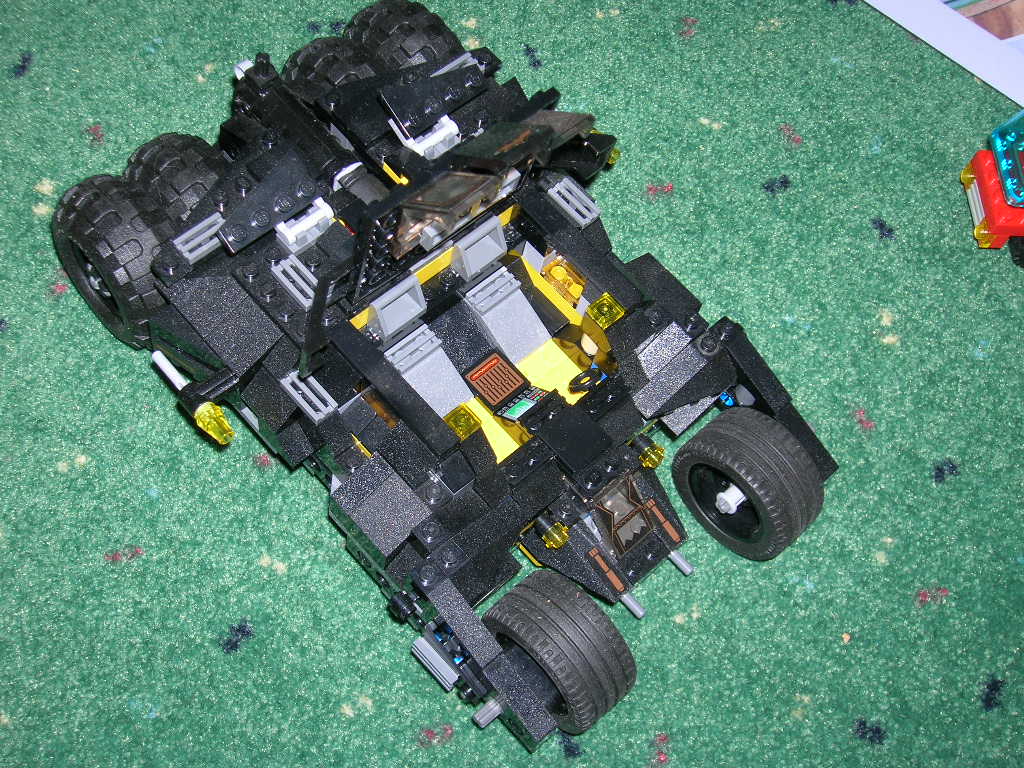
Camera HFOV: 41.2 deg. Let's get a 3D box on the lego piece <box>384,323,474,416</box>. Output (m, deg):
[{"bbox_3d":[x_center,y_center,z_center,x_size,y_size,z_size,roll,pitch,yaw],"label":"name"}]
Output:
[{"bbox_3d":[-0.025,-0.002,0.413,0.016,0.013,0.024,-38,75,-21],"label":"lego piece"}]

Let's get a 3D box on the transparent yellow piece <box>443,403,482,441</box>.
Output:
[{"bbox_3d":[-0.014,0.011,0.381,0.008,0.003,0.008,-38,74,-21],"label":"transparent yellow piece"}]

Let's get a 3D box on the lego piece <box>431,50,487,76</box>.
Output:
[{"bbox_3d":[-0.016,-0.096,0.425,0.016,0.003,0.008,-38,75,-21],"label":"lego piece"}]

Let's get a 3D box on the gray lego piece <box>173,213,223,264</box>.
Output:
[{"bbox_3d":[-0.087,-0.041,0.387,0.016,0.003,0.008,-38,72,-22],"label":"gray lego piece"}]

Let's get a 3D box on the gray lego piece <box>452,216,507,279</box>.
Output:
[{"bbox_3d":[-0.009,-0.041,0.406,0.016,0.011,0.009,-38,72,-22],"label":"gray lego piece"}]

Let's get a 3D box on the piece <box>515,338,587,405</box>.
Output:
[{"bbox_3d":[0.014,-0.001,0.427,0.016,0.006,0.024,-38,75,-21],"label":"piece"}]

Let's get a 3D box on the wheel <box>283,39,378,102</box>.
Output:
[{"bbox_3d":[-0.054,-0.091,0.470,0.026,0.056,0.056,-38,74,-21],"label":"wheel"}]

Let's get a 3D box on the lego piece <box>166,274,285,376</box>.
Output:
[{"bbox_3d":[-0.081,-0.020,0.393,0.020,0.010,0.032,-38,74,-21],"label":"lego piece"}]

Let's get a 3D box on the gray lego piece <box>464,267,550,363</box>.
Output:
[{"bbox_3d":[-0.001,-0.021,0.425,0.016,0.013,0.024,-38,75,-21],"label":"gray lego piece"}]

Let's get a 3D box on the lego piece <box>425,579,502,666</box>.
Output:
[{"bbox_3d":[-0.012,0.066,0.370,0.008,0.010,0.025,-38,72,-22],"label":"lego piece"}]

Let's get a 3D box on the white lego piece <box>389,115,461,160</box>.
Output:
[{"bbox_3d":[-0.025,-0.074,0.408,0.016,0.011,0.013,-38,72,-22],"label":"white lego piece"}]

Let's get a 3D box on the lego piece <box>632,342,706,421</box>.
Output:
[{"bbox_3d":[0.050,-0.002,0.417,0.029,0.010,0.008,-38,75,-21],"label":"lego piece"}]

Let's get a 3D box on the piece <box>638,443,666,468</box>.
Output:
[{"bbox_3d":[0.042,0.022,0.411,0.007,0.007,0.005,-38,72,-22],"label":"piece"}]

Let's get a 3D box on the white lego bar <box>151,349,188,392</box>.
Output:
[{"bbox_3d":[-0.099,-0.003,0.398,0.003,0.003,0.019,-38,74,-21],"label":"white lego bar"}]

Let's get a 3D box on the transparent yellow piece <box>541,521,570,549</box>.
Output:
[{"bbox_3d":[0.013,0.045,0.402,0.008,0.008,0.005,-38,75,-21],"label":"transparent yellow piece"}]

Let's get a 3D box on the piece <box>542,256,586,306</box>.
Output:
[{"bbox_3d":[0.016,-0.031,0.424,0.008,0.004,0.016,-38,74,-21],"label":"piece"}]

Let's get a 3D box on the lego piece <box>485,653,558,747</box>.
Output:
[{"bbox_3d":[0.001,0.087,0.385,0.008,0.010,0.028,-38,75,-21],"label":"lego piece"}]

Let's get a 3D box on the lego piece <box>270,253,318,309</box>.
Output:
[{"bbox_3d":[-0.060,-0.029,0.389,0.008,0.003,0.016,-38,74,-21],"label":"lego piece"}]

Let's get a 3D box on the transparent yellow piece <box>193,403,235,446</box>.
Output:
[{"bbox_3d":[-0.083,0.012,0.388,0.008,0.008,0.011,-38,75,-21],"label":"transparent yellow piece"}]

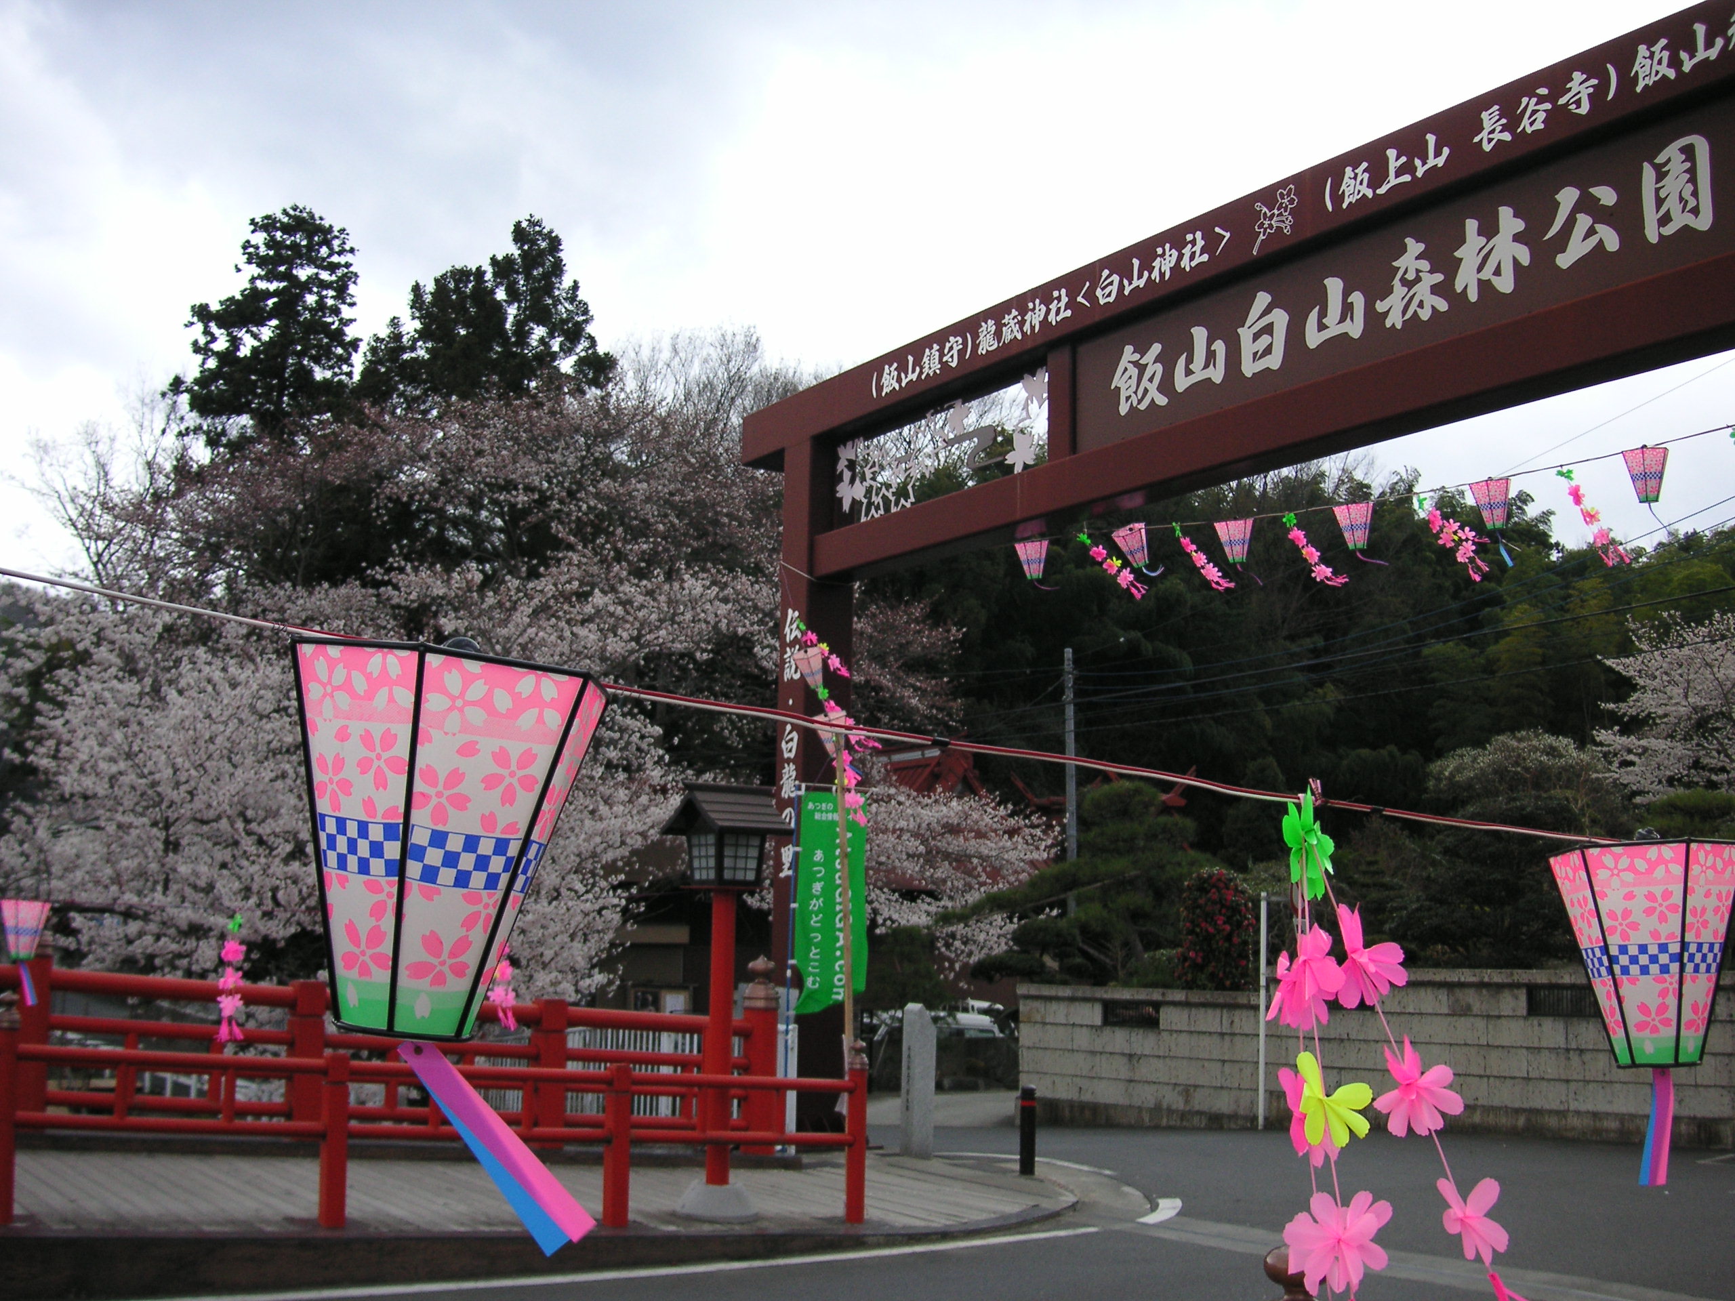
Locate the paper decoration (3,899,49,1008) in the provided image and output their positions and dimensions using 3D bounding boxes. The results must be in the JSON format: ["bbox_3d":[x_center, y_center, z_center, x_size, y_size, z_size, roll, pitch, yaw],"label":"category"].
[{"bbox_3d":[-4.359,1.564,9.620,0.255,0.550,0.250,6,-11,-30],"label":"paper decoration"}]

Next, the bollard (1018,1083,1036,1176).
[{"bbox_3d":[1.216,3.633,14.072,0.116,0.680,0.116,6,-11,-30],"label":"bollard"}]

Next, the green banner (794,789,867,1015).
[{"bbox_3d":[-0.298,2.003,14.850,0.600,1.780,0.080,6,-10,-29],"label":"green banner"}]

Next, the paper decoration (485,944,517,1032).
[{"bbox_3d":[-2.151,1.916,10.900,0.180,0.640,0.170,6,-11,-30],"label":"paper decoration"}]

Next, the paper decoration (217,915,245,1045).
[{"bbox_3d":[-3.483,1.799,10.150,0.155,0.710,0.150,6,-11,-30],"label":"paper decoration"}]

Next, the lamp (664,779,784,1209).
[{"bbox_3d":[-0.890,2.138,11.562,0.580,2.620,0.750,7,-11,-32],"label":"lamp"}]

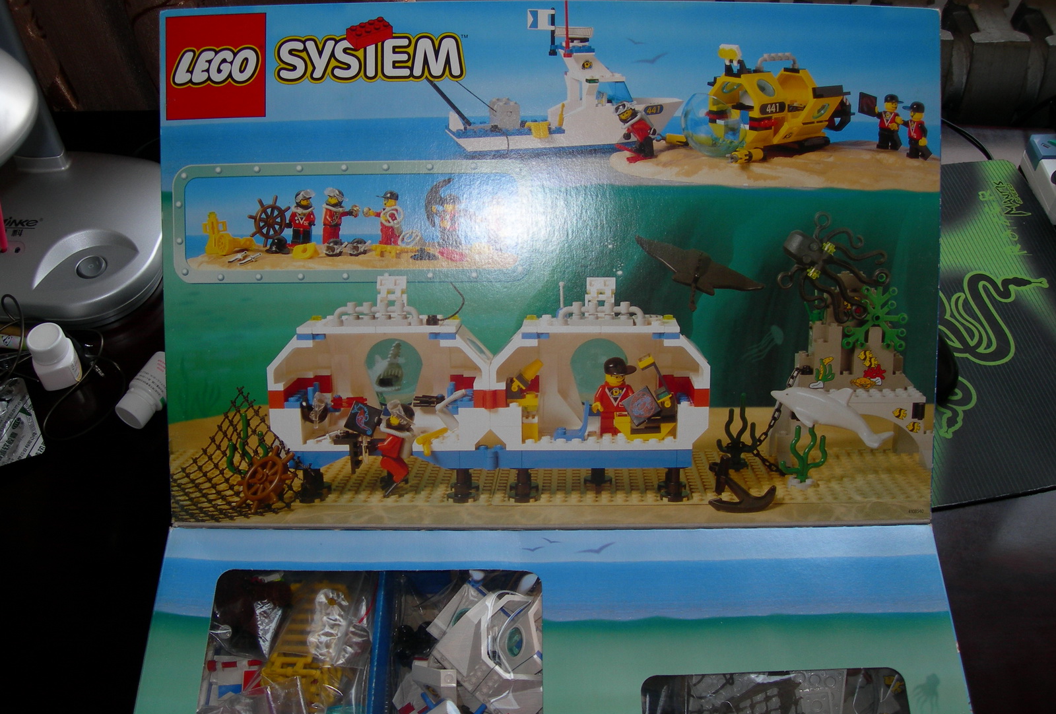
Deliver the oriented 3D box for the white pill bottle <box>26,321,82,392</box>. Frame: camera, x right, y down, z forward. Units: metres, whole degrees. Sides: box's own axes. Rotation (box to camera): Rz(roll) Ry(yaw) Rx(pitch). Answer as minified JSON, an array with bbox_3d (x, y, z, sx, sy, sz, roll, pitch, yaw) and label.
[{"bbox_3d":[-0.314,0.000,0.767,0.026,0.043,0.026,-13,57,-12],"label":"white pill bottle"}]

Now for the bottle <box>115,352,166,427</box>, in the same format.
[{"bbox_3d":[-0.249,0.022,0.768,0.027,0.027,0.051,23,58,13],"label":"bottle"}]

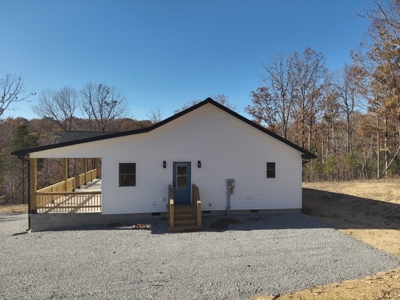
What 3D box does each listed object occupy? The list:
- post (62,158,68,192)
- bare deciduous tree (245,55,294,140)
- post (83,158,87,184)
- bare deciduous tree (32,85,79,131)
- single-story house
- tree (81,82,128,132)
[{"bbox_3d":[-8.210,1.560,16.950,0.200,2.470,0.200,0,0,-9],"label":"post"},{"bbox_3d":[8.500,-4.500,34.000,6.200,14.900,6.200,0,0,12],"label":"bare deciduous tree"},{"bbox_3d":[-8.940,1.540,21.600,0.200,2.470,0.200,0,0,-9],"label":"post"},{"bbox_3d":[-24.000,-2.900,46.000,7.600,15.300,7.600,0,0,-27],"label":"bare deciduous tree"},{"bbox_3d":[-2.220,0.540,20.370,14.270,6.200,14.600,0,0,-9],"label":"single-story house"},{"bbox_3d":[-15.800,-3.200,46.000,8.000,16.000,8.000,0,0,-20],"label":"tree"}]

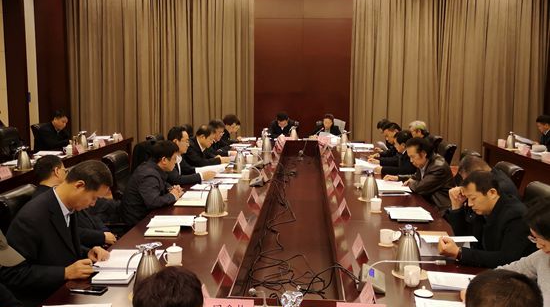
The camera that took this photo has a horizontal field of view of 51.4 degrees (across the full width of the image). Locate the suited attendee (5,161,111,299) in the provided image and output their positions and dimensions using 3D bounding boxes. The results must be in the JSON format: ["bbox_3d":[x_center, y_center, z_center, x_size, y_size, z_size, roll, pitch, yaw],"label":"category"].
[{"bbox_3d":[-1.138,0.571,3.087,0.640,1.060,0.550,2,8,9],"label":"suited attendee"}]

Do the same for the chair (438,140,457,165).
[{"bbox_3d":[1.602,0.446,5.983,0.660,1.120,0.620,0,7,3],"label":"chair"}]

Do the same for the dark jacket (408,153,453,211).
[{"bbox_3d":[1.441,0.308,5.364,0.520,0.580,0.520,0,8,-7],"label":"dark jacket"}]

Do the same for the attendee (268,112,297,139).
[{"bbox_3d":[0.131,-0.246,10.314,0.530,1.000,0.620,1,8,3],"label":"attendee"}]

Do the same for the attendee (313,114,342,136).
[{"bbox_3d":[0.961,-0.215,10.625,0.530,1.150,0.650,0,7,3],"label":"attendee"}]

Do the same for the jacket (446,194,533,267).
[{"bbox_3d":[1.305,0.556,3.498,0.520,0.620,0.570,-1,7,-4],"label":"jacket"}]

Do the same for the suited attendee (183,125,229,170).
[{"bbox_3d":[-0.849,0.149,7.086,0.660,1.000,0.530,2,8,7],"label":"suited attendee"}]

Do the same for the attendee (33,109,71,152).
[{"bbox_3d":[-3.495,-0.073,9.056,0.700,1.220,0.540,1,7,9],"label":"attendee"}]

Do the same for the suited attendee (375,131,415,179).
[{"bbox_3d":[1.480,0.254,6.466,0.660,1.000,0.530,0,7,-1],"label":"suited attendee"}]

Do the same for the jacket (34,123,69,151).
[{"bbox_3d":[-3.200,-0.201,8.332,0.510,0.600,0.520,2,8,13],"label":"jacket"}]

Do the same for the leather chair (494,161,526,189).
[{"bbox_3d":[1.619,0.628,4.285,0.620,1.070,0.620,0,7,-2],"label":"leather chair"}]

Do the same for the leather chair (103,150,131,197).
[{"bbox_3d":[-1.212,0.492,5.061,0.620,1.080,0.620,2,8,8],"label":"leather chair"}]

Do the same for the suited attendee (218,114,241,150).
[{"bbox_3d":[-0.803,-0.070,9.422,0.700,1.170,0.540,1,7,6],"label":"suited attendee"}]

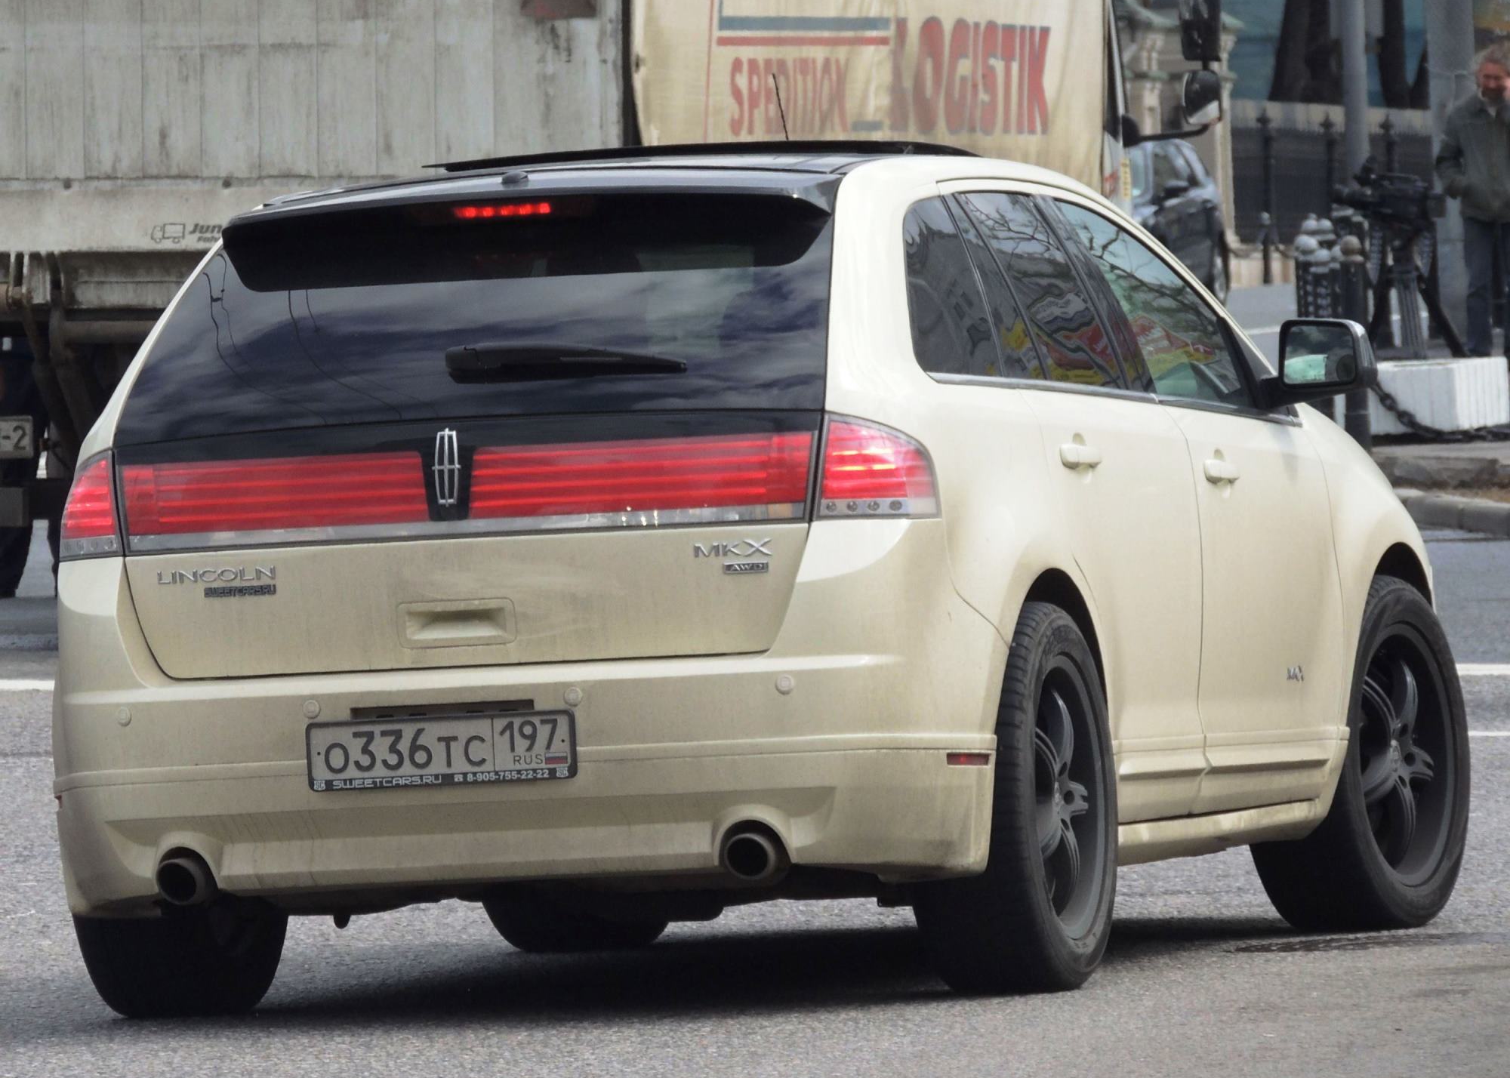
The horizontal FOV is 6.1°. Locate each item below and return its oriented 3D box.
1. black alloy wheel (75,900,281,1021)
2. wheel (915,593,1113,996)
[{"bbox_3d":[-1.115,0.575,27.909,0.250,0.745,0.745,-3,0,16],"label":"black alloy wheel"},{"bbox_3d":[0.488,0.495,27.448,0.250,0.745,0.745,-3,0,16],"label":"wheel"}]

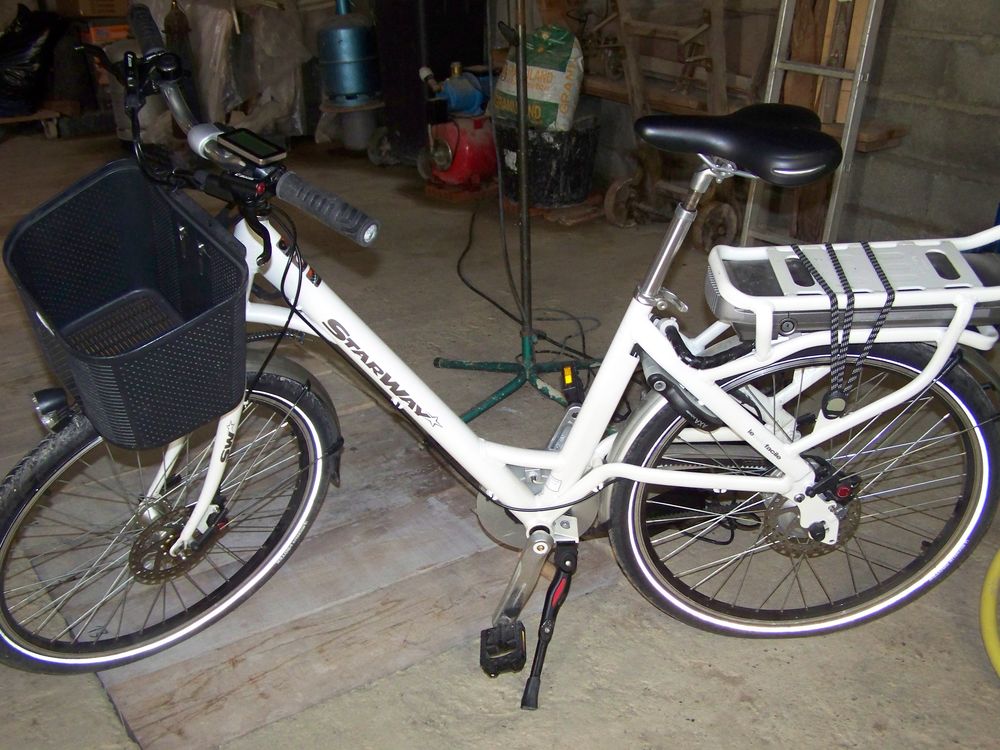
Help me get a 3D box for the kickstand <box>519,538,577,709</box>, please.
[{"bbox_3d":[0.086,0.435,1.904,0.046,0.288,0.055,13,-1,-10],"label":"kickstand"}]

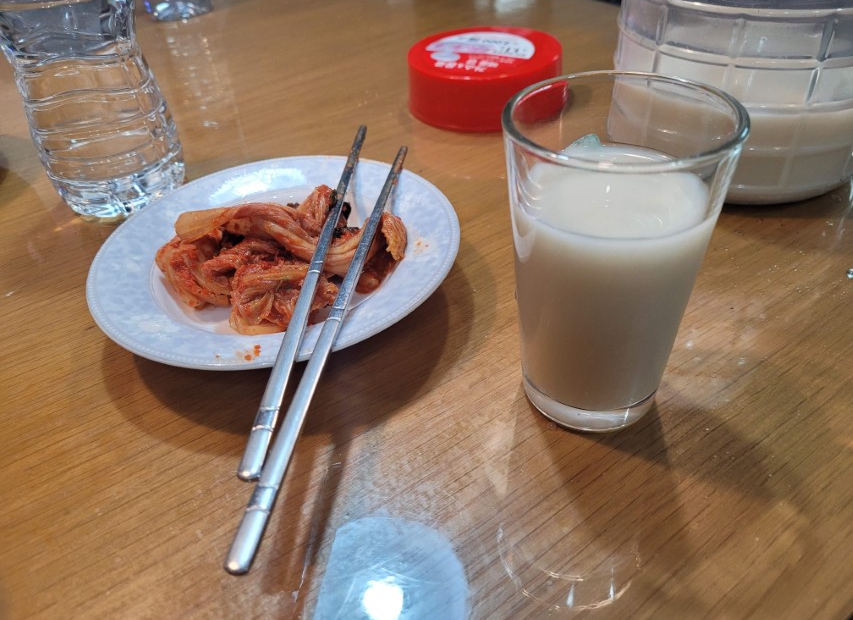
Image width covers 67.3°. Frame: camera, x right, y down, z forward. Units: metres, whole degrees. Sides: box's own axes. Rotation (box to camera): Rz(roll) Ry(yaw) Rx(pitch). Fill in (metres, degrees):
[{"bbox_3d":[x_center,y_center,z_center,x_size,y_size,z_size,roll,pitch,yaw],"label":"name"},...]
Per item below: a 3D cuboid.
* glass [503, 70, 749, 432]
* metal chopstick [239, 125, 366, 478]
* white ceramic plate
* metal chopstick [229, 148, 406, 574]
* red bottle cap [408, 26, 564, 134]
[{"bbox_3d":[0.057,-0.015,0.215,0.067,0.105,0.067,-3,41,0],"label":"glass"},{"bbox_3d":[-0.042,-0.026,0.263,0.007,0.005,0.229,1,40,5],"label":"metal chopstick"},{"bbox_3d":[-0.062,-0.018,0.284,0.154,0.031,0.154,-2,41,2],"label":"white ceramic plate"},{"bbox_3d":[-0.029,-0.010,0.243,0.007,0.005,0.229,4,41,8],"label":"metal chopstick"},{"bbox_3d":[0.040,-0.162,0.442,0.106,0.034,0.106,-2,41,2],"label":"red bottle cap"}]

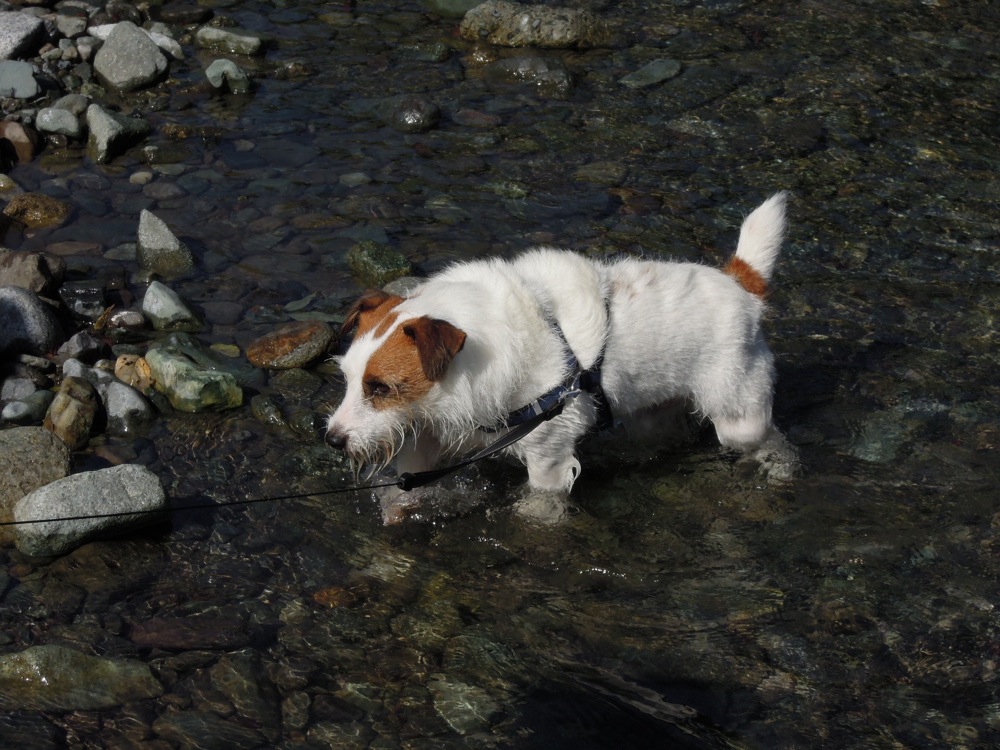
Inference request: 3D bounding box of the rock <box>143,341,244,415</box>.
[{"bbox_3d":[-0.365,-0.003,3.451,0.117,0.079,0.113,0,29,0],"label":"rock"}]

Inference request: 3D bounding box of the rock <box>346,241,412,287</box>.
[{"bbox_3d":[-0.156,-0.144,3.743,0.085,0.052,0.070,0,29,0],"label":"rock"}]

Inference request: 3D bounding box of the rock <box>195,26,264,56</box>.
[{"bbox_3d":[-0.410,-0.505,4.378,0.106,0.039,0.056,0,29,0],"label":"rock"}]

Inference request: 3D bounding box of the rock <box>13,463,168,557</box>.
[{"bbox_3d":[-0.449,0.147,3.167,0.168,0.078,0.098,-9,27,-18],"label":"rock"}]

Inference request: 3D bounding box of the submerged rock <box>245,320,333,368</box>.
[{"bbox_3d":[-0.261,-0.038,3.595,0.112,0.052,0.078,-10,28,-20],"label":"submerged rock"}]

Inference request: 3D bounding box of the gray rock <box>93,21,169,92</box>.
[{"bbox_3d":[-0.569,-0.490,4.448,0.115,0.098,0.100,0,26,0],"label":"gray rock"}]

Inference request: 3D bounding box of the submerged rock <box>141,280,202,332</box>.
[{"bbox_3d":[-0.417,-0.087,3.671,0.077,0.062,0.062,4,26,9],"label":"submerged rock"}]

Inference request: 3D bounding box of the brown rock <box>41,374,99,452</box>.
[{"bbox_3d":[-0.502,0.044,3.377,0.062,0.080,0.065,0,26,0],"label":"brown rock"}]

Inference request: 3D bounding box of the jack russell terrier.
[{"bbox_3d":[0.062,-0.018,3.240,0.510,0.355,0.190,-10,31,-17],"label":"jack russell terrier"}]

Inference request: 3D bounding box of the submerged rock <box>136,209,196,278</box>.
[{"bbox_3d":[-0.433,-0.170,3.739,0.074,0.091,0.070,0,29,0],"label":"submerged rock"}]

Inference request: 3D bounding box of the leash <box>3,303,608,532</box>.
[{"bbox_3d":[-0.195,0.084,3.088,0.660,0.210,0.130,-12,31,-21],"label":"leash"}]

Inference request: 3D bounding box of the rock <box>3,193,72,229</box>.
[{"bbox_3d":[-0.620,-0.220,3.871,0.093,0.041,0.063,0,29,0],"label":"rock"}]

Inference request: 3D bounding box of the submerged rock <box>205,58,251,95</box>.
[{"bbox_3d":[-0.419,-0.459,4.446,0.070,0.052,0.055,0,26,0],"label":"submerged rock"}]

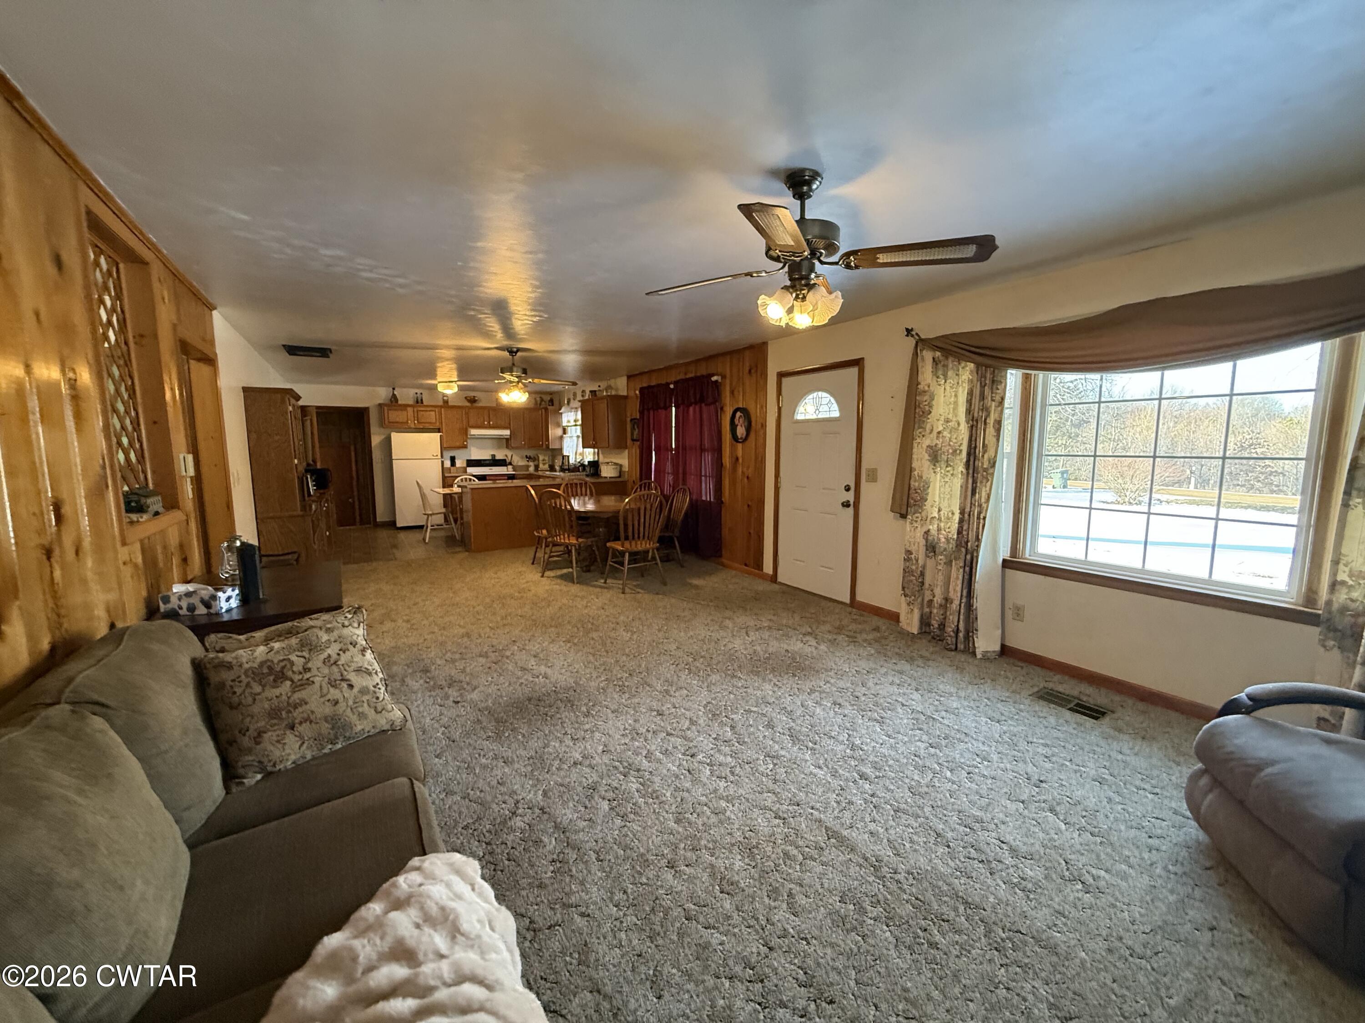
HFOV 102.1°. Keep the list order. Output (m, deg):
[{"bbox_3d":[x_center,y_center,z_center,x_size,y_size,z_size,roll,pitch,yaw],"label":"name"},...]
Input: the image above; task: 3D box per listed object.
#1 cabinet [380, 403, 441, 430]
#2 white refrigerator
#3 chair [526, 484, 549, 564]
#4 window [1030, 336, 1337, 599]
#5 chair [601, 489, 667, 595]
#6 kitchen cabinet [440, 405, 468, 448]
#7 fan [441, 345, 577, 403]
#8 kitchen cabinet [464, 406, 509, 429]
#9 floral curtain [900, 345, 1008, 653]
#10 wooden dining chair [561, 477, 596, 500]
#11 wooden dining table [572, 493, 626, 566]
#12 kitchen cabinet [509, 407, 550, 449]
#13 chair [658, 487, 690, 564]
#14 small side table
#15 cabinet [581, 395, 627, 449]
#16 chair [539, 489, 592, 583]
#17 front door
[{"bbox_3d":[-4.876,-1.691,9.931,0.920,0.405,0.330,-4,8,-31],"label":"cabinet"},{"bbox_3d":[-4.739,-0.573,9.861,0.770,1.650,0.740,-4,8,-31],"label":"white refrigerator"},{"bbox_3d":[-1.532,0.163,6.417,0.540,0.970,0.460,-3,7,-25],"label":"chair"},{"bbox_3d":[2.624,-0.302,3.085,0.100,1.340,1.220,-5,8,-33],"label":"window"},{"bbox_3d":[-0.487,0.272,5.581,0.510,0.970,0.540,-5,8,-36],"label":"chair"},{"bbox_3d":[-4.276,-1.556,10.312,0.450,0.765,0.320,-4,8,-31],"label":"kitchen cabinet"},{"bbox_3d":[-1.828,-1.465,5.990,1.330,0.565,1.330,-3,7,-25],"label":"fan"},{"bbox_3d":[-3.704,-1.777,10.501,0.760,0.385,0.320,-5,8,-33],"label":"kitchen cabinet"},{"bbox_3d":[1.823,-0.147,3.814,0.190,2.150,0.720,-4,8,-31],"label":"floral curtain"},{"bbox_3d":[-1.269,0.080,7.199,0.500,0.970,0.530,-4,8,-30],"label":"wooden dining chair"},{"bbox_3d":[-0.905,0.273,6.400,1.130,0.750,1.750,-4,8,-31],"label":"wooden dining table"},{"bbox_3d":[-3.087,-1.646,11.016,0.800,0.770,0.340,-4,8,-31],"label":"kitchen cabinet"},{"bbox_3d":[-0.280,0.158,6.528,0.530,0.970,0.500,-4,8,-28],"label":"chair"},{"bbox_3d":[-2.046,0.740,2.732,0.670,0.730,1.130,-5,8,-33],"label":"small side table"},{"bbox_3d":[-1.182,-1.324,8.324,0.330,0.745,0.910,-5,8,-33],"label":"cabinet"},{"bbox_3d":[-1.210,0.224,5.999,0.500,0.970,0.530,4,8,29],"label":"chair"},{"bbox_3d":[1.240,-0.241,5.165,0.050,2.040,0.920,-5,8,-33],"label":"front door"}]

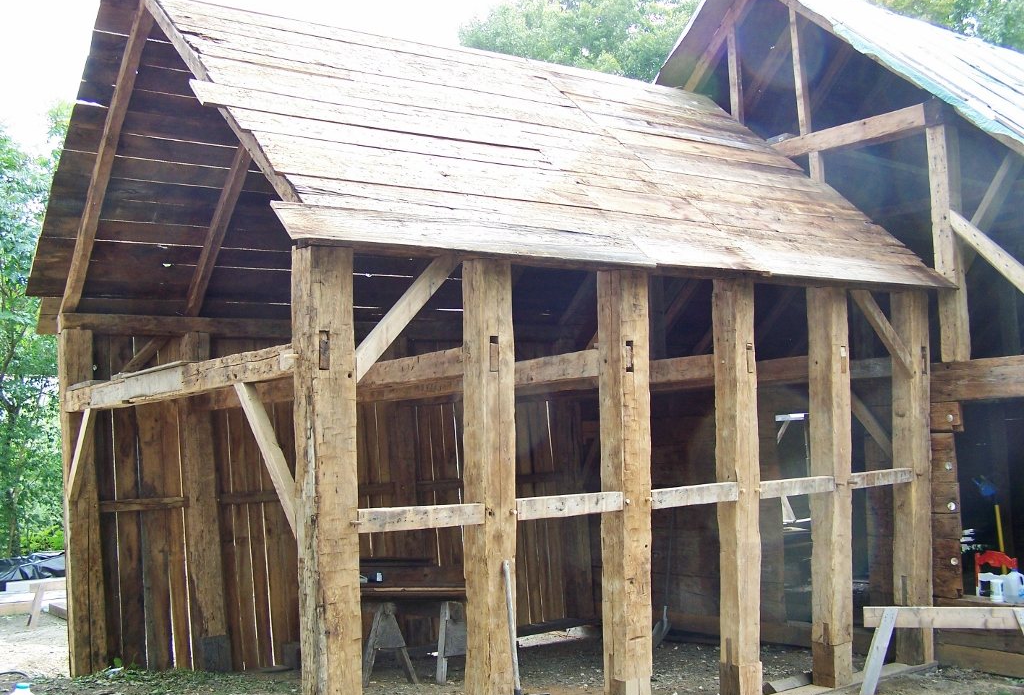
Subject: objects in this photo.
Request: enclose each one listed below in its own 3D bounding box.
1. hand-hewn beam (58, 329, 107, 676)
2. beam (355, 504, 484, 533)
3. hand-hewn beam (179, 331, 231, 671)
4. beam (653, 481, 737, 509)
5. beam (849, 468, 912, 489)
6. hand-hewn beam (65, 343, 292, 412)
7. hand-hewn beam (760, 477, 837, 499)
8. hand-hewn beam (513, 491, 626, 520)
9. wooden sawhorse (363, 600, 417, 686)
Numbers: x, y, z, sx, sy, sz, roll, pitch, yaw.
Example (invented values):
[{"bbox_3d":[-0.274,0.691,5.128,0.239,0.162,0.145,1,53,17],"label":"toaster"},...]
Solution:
[{"bbox_3d":[-3.314,1.180,8.690,0.245,2.640,0.225,-1,-3,-36],"label":"hand-hewn beam"},{"bbox_3d":[-0.474,0.905,5.954,0.776,0.117,0.085,2,-5,-37],"label":"beam"},{"bbox_3d":[-2.742,1.369,10.060,0.198,2.911,0.198,0,-5,-37],"label":"hand-hewn beam"},{"bbox_3d":[1.185,0.945,7.182,0.789,0.117,0.085,2,-5,-37],"label":"beam"},{"bbox_3d":[2.796,0.991,8.477,0.863,0.117,0.085,2,-5,-37],"label":"beam"},{"bbox_3d":[-2.327,0.257,7.592,0.178,0.168,4.382,2,-6,-36],"label":"hand-hewn beam"},{"bbox_3d":[1.996,0.975,7.808,0.795,0.117,0.085,2,-5,-37],"label":"hand-hewn beam"},{"bbox_3d":[0.350,0.923,6.567,0.783,0.117,0.085,2,-5,-37],"label":"hand-hewn beam"},{"bbox_3d":[-1.000,2.325,9.111,0.420,0.653,0.720,-1,-4,-8],"label":"wooden sawhorse"}]

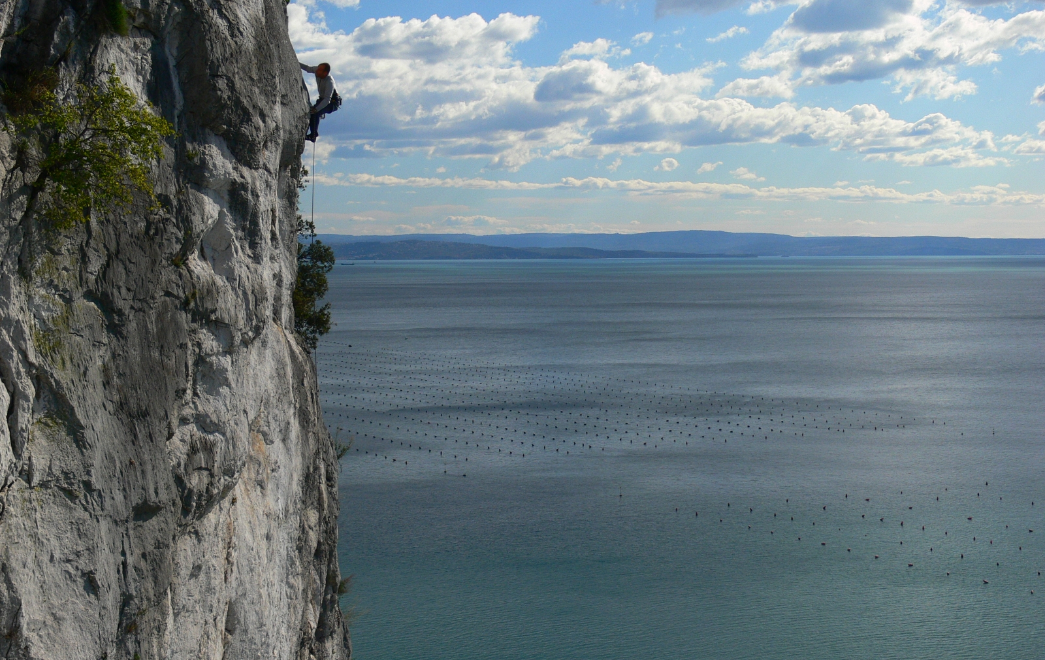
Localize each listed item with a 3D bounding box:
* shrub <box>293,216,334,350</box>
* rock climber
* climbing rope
[{"bbox_3d":[-3.302,-0.736,26.500,0.750,2.100,0.950,0,3,0],"label":"shrub"},{"bbox_3d":[-3.187,-3.571,26.500,0.760,1.270,0.620,-1,3,-22],"label":"rock climber"},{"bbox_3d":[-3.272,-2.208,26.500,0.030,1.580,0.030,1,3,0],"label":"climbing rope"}]

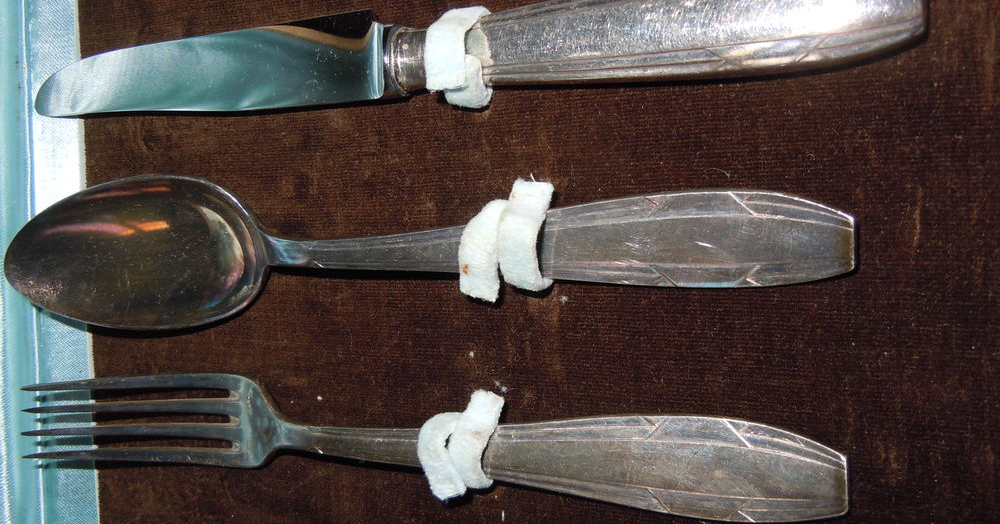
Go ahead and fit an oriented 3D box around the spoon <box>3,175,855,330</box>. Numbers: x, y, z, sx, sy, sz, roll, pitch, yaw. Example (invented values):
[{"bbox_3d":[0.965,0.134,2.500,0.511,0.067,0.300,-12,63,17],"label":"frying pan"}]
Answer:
[{"bbox_3d":[-0.031,-0.002,0.172,0.188,0.020,0.034,0,92,25],"label":"spoon"}]

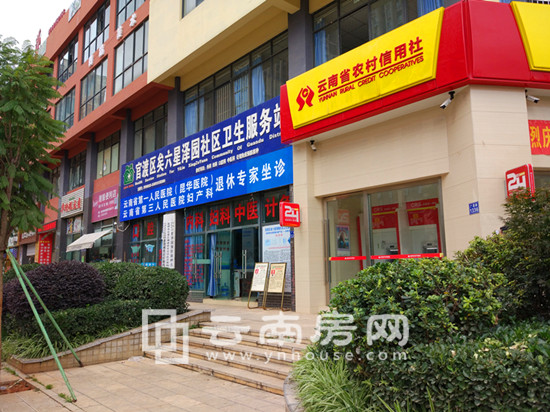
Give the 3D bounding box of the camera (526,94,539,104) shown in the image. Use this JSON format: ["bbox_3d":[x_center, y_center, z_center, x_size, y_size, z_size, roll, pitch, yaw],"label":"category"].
[{"bbox_3d":[4.874,-2.025,8.417,0.250,0.180,0.090,0,-8,-2],"label":"camera"}]

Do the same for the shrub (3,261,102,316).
[{"bbox_3d":[-4.652,1.811,9.333,2.000,1.360,2.120,7,-11,-41],"label":"shrub"}]

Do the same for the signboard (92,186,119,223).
[{"bbox_3d":[-8.100,-0.082,21.203,0.120,1.367,3.245,7,-11,-41],"label":"signboard"}]

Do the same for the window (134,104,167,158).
[{"bbox_3d":[-5.100,-3.072,18.638,0.150,1.950,3.700,7,-11,-41],"label":"window"}]

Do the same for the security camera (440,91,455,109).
[{"bbox_3d":[3.287,-2.030,8.474,0.260,0.310,0.100,-7,-11,37],"label":"security camera"}]

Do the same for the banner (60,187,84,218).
[{"bbox_3d":[-11.468,-0.100,25.100,0.120,1.310,3.948,7,-11,-41],"label":"banner"}]

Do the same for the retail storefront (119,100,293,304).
[{"bbox_3d":[-3.116,0.455,15.736,0.900,5.778,11.074,7,-11,-41],"label":"retail storefront"}]

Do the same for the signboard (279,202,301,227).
[{"bbox_3d":[0.391,0.240,11.179,0.595,0.593,0.129,7,-11,-41],"label":"signboard"}]

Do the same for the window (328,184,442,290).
[{"bbox_3d":[2.419,1.001,10.340,0.150,2.793,3.207,7,-11,-41],"label":"window"}]

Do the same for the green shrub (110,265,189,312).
[{"bbox_3d":[-2.845,1.905,10.086,1.500,1.080,1.700,6,-10,-41],"label":"green shrub"}]

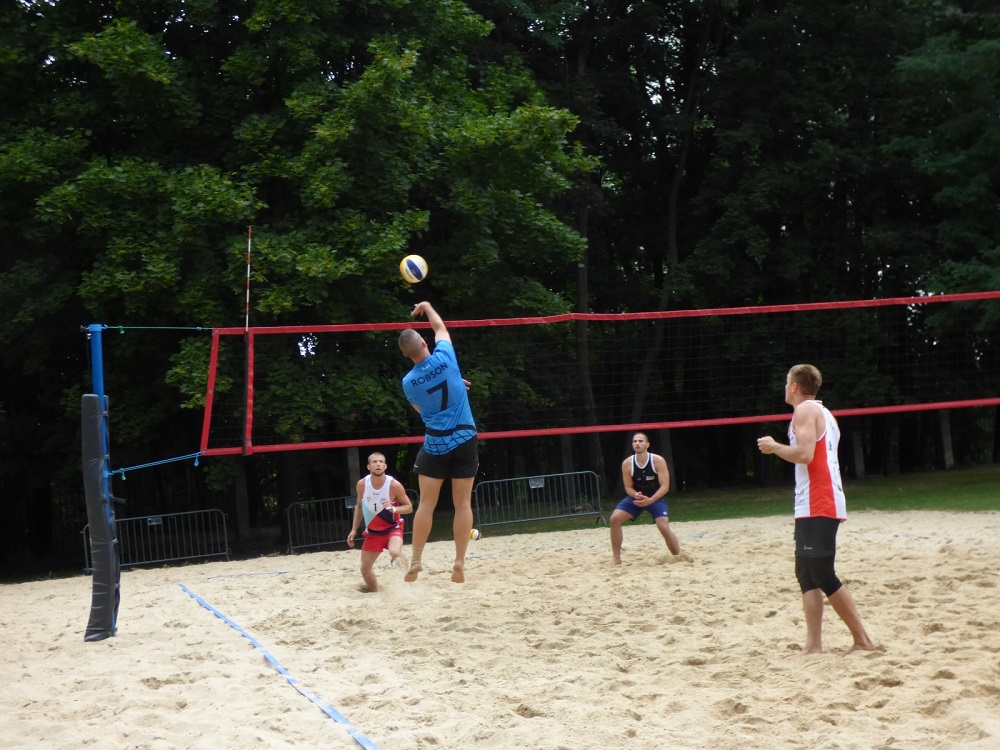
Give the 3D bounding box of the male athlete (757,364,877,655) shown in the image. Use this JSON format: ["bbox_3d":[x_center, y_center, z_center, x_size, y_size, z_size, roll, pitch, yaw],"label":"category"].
[{"bbox_3d":[1.986,0.846,10.000,0.620,1.810,0.520,-5,-3,23],"label":"male athlete"}]

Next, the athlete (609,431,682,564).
[{"bbox_3d":[1.667,1.403,18.200,0.770,1.490,0.700,-5,-3,14],"label":"athlete"}]

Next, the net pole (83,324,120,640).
[{"bbox_3d":[-3.118,0.831,12.400,0.270,2.470,0.270,-3,-3,-13],"label":"net pole"}]

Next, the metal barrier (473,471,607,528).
[{"bbox_3d":[0.751,2.448,30.200,2.500,1.070,0.550,-3,-3,-14],"label":"metal barrier"}]

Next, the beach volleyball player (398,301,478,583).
[{"bbox_3d":[-0.474,0.500,11.950,0.620,2.120,0.580,-4,-3,-6],"label":"beach volleyball player"}]

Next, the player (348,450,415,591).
[{"bbox_3d":[-1.246,1.521,16.500,0.680,1.450,0.680,-4,-3,6],"label":"player"}]

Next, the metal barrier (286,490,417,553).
[{"bbox_3d":[-2.729,2.738,29.600,2.500,1.030,0.550,-3,-3,-14],"label":"metal barrier"}]

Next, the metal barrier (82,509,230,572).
[{"bbox_3d":[-6.118,2.983,28.300,2.500,1.030,0.550,-3,-3,-14],"label":"metal barrier"}]

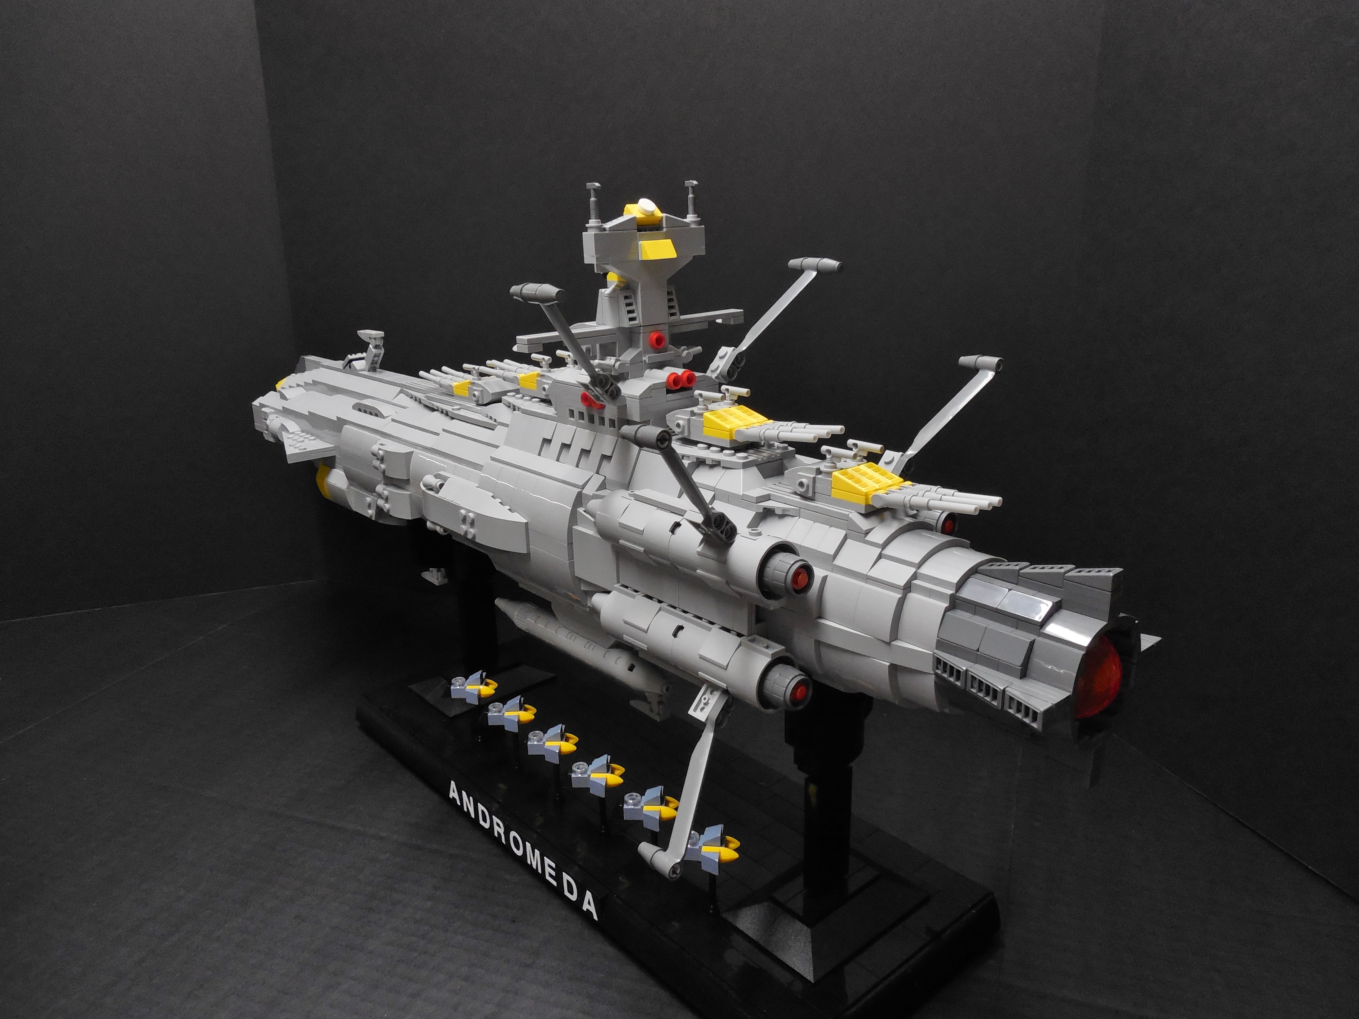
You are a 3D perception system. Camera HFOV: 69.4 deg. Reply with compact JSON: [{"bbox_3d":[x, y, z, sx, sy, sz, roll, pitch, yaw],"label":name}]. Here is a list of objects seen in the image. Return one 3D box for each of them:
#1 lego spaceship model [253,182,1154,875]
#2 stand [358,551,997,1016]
[{"bbox_3d":[-0.079,-0.042,0.554,0.201,0.264,0.670,-15,22,-39],"label":"lego spaceship model"},{"bbox_3d":[-0.035,0.105,0.550,0.152,0.135,0.417,-15,22,-39],"label":"stand"}]

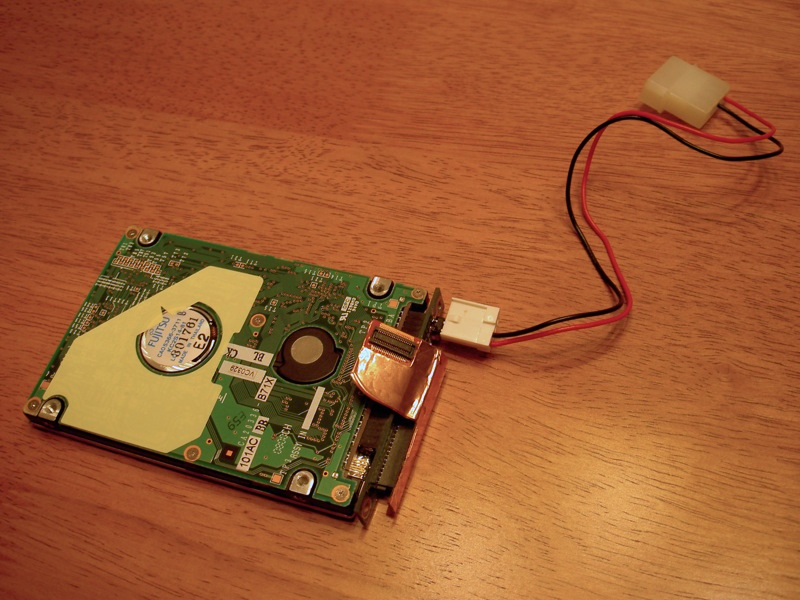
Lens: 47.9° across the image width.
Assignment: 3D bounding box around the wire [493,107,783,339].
[{"bbox_3d":[0.066,-0.029,0.273,0.119,0.023,0.045,-38,62,-18],"label":"wire"}]

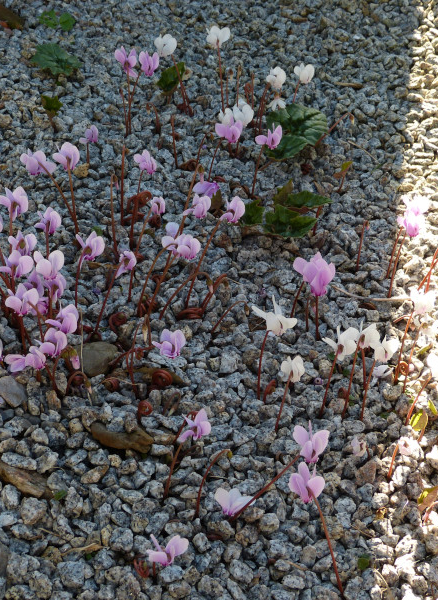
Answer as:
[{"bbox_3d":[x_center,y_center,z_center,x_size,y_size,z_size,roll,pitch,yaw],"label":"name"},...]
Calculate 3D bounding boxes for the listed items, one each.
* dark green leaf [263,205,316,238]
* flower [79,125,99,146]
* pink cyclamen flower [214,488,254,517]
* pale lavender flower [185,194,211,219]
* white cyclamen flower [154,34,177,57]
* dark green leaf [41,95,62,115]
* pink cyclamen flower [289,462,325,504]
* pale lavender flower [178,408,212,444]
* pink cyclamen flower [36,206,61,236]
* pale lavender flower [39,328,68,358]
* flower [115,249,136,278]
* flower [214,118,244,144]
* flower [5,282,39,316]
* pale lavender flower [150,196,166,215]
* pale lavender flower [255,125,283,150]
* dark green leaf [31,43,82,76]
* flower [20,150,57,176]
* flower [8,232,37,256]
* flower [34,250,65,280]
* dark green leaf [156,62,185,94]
[{"bbox_3d":[0.065,-0.073,1.200,0.048,0.018,0.034,0,36,0],"label":"dark green leaf"},{"bbox_3d":[-0.147,-0.187,1.460,0.020,0.018,0.022,-18,39,-24],"label":"flower"},{"bbox_3d":[0.012,0.155,0.989,0.029,0.022,0.026,1,37,1],"label":"pink cyclamen flower"},{"bbox_3d":[-0.020,-0.089,1.230,0.025,0.020,0.023,18,39,24],"label":"pale lavender flower"},{"bbox_3d":[-0.058,-0.275,1.401,0.025,0.026,0.022,13,40,16],"label":"white cyclamen flower"},{"bbox_3d":[-0.161,-0.188,1.242,0.019,0.018,0.015,0,38,0],"label":"dark green leaf"},{"bbox_3d":[0.055,0.113,0.800,0.022,0.024,0.020,0,36,0],"label":"pink cyclamen flower"},{"bbox_3d":[-0.017,0.093,0.955,0.025,0.026,0.021,-13,40,-16],"label":"pale lavender flower"},{"bbox_3d":[-0.158,-0.073,1.198,0.024,0.027,0.024,-5,37,-7],"label":"pink cyclamen flower"},{"bbox_3d":[-0.125,0.033,0.980,0.021,0.020,0.020,0,36,0],"label":"pale lavender flower"},{"bbox_3d":[-0.076,-0.029,1.070,0.019,0.021,0.019,12,37,16],"label":"flower"},{"bbox_3d":[0.011,-0.185,1.420,0.029,0.024,0.025,-18,39,-24],"label":"flower"},{"bbox_3d":[-0.147,0.000,0.966,0.024,0.023,0.021,0,38,0],"label":"flower"},{"bbox_3d":[-0.055,-0.085,1.160,0.015,0.017,0.014,0,38,0],"label":"pale lavender flower"},{"bbox_3d":[0.048,-0.154,1.230,0.026,0.022,0.021,0,36,0],"label":"pale lavender flower"},{"bbox_3d":[-0.202,-0.298,1.606,0.062,0.020,0.055,0,37,0],"label":"dark green leaf"},{"bbox_3d":[-0.179,-0.138,1.290,0.034,0.023,0.027,-18,39,-24],"label":"flower"},{"bbox_3d":[-0.180,-0.052,1.185,0.025,0.020,0.024,-18,39,-24],"label":"flower"},{"bbox_3d":[-0.142,-0.029,1.090,0.025,0.025,0.021,-6,38,-8],"label":"flower"},{"bbox_3d":[-0.057,-0.261,1.527,0.035,0.036,0.025,-1,37,-2],"label":"dark green leaf"}]

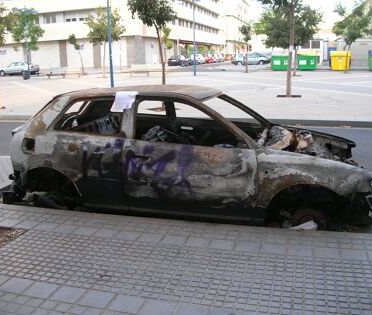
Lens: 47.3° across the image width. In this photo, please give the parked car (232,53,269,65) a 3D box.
[{"bbox_3d":[7.480,-11.283,48.500,4.200,1.420,1.680,2,14,15],"label":"parked car"}]

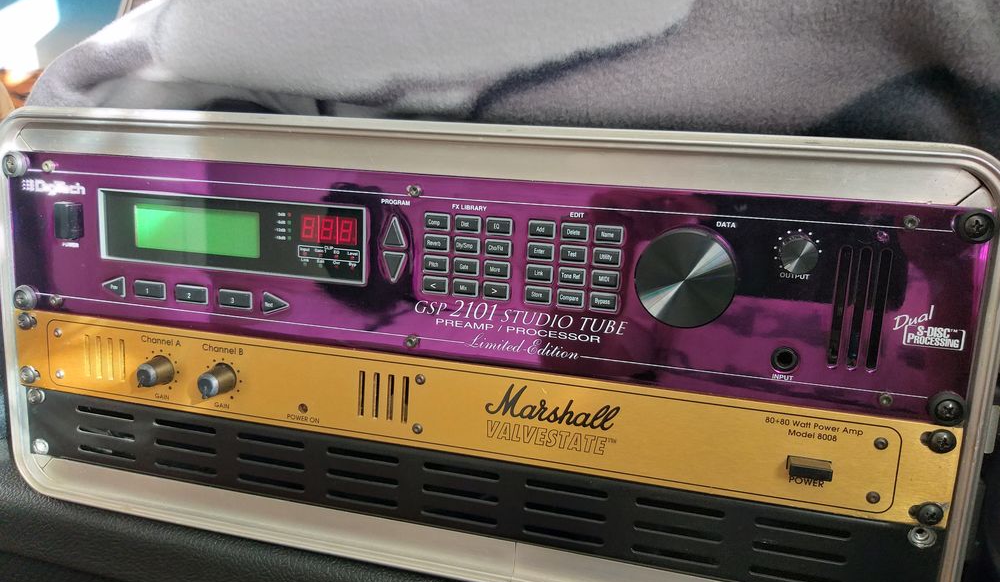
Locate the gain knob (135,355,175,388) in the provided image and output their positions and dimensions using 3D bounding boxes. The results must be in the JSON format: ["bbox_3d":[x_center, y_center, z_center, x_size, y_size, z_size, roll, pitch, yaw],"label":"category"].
[{"bbox_3d":[-0.185,0.044,0.401,0.016,0.016,0.014,5,9,16],"label":"gain knob"}]

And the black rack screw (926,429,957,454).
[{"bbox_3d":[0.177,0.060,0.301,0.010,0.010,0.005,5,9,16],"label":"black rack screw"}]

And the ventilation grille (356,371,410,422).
[{"bbox_3d":[-0.057,0.052,0.372,0.027,0.024,0.003,5,9,16],"label":"ventilation grille"}]

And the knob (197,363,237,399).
[{"bbox_3d":[-0.148,0.048,0.390,0.016,0.016,0.014,5,9,16],"label":"knob"}]

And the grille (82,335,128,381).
[{"bbox_3d":[-0.219,0.037,0.419,0.026,0.024,0.003,5,9,16],"label":"grille"}]

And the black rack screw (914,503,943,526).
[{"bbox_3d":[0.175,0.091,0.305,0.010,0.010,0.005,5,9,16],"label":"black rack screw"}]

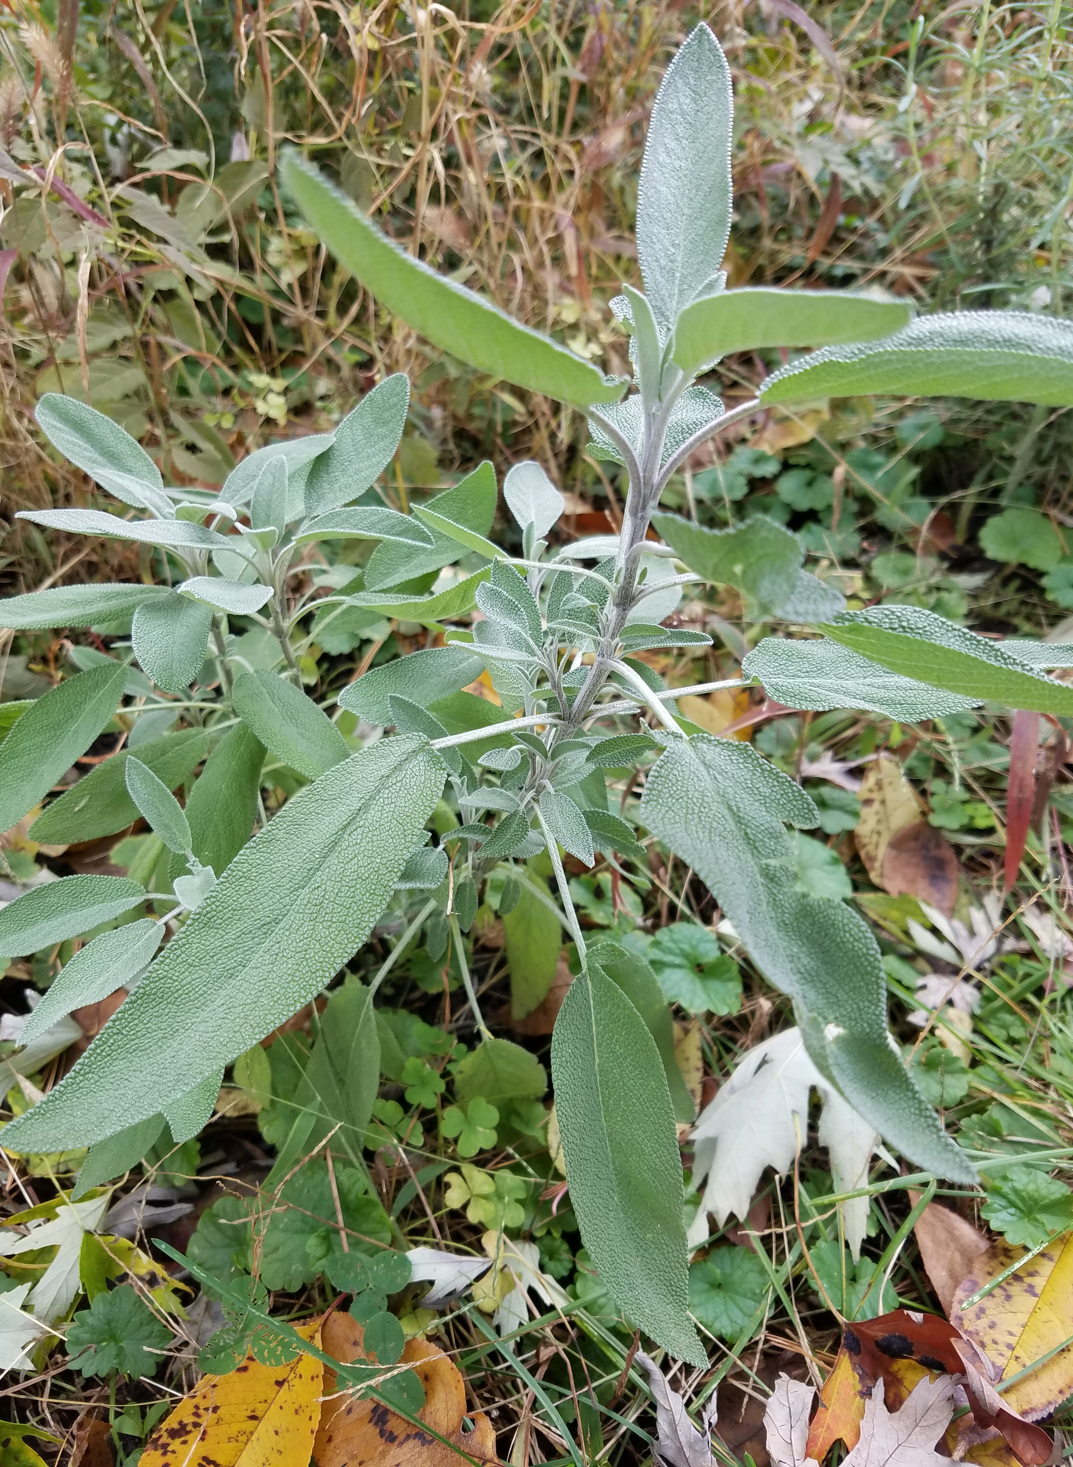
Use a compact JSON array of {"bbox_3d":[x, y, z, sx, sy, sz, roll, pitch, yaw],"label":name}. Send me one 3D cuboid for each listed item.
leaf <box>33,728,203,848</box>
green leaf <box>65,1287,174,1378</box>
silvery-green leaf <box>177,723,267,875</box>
[{"bbox_3d":[-0.138,0.018,0.367,0.065,0.006,0.023,-34,55,-16],"label":"leaf"},{"bbox_3d":[-0.113,0.162,0.298,0.028,0.005,0.022,-6,55,-5],"label":"green leaf"},{"bbox_3d":[-0.104,0.025,0.362,0.022,0.006,0.059,10,70,-2],"label":"silvery-green leaf"}]

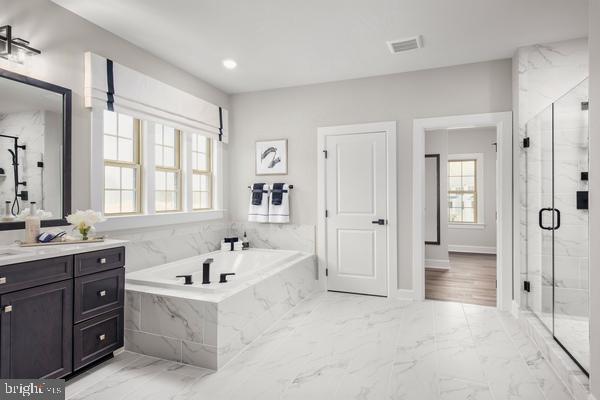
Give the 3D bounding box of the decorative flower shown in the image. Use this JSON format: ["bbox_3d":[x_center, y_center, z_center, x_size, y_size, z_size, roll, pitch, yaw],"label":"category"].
[{"bbox_3d":[-1.620,0.201,2.403,0.230,0.235,0.250,0,0,22],"label":"decorative flower"}]

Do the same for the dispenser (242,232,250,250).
[{"bbox_3d":[-0.759,0.576,4.473,0.090,0.260,0.085,0,0,22],"label":"dispenser"}]

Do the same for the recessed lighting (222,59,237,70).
[{"bbox_3d":[-0.791,-1.521,3.563,0.160,0.020,0.160,0,0,22],"label":"recessed lighting"}]

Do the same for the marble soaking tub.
[{"bbox_3d":[-0.801,0.959,3.489,1.310,0.510,2.120,0,0,22],"label":"marble soaking tub"}]

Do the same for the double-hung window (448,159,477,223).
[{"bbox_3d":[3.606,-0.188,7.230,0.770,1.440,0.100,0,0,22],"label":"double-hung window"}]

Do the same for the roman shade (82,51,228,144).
[{"bbox_3d":[-1.412,-1.008,3.585,0.095,0.475,1.980,0,0,22],"label":"roman shade"}]

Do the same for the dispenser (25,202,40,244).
[{"bbox_3d":[-1.864,0.170,2.209,0.075,0.288,0.075,0,0,22],"label":"dispenser"}]

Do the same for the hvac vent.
[{"bbox_3d":[1.046,-1.521,3.123,0.310,0.020,0.250,0,0,22],"label":"hvac vent"}]

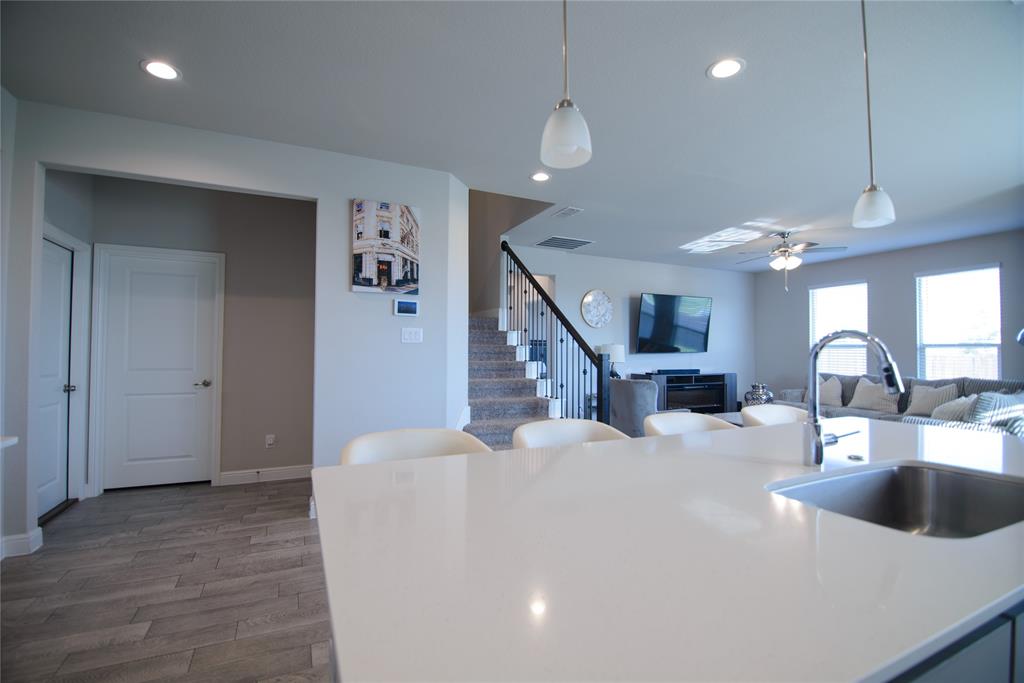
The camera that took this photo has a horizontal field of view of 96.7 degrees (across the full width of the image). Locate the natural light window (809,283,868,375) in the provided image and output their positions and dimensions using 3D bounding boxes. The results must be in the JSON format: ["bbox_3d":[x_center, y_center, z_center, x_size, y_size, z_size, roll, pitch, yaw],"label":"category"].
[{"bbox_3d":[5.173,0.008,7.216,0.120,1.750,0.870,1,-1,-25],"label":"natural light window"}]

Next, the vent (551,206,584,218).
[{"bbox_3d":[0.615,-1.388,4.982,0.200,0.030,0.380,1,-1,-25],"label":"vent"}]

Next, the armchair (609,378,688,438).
[{"bbox_3d":[1.506,0.885,5.290,0.800,0.960,0.700,1,-1,-22],"label":"armchair"}]

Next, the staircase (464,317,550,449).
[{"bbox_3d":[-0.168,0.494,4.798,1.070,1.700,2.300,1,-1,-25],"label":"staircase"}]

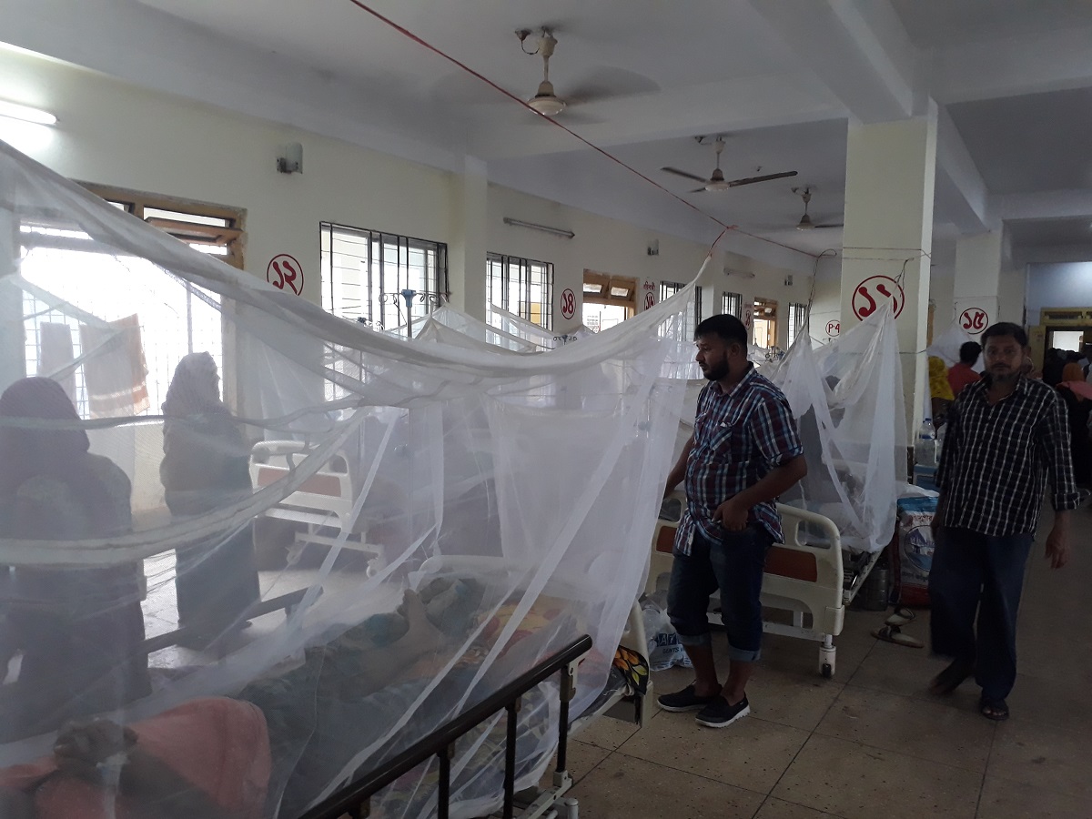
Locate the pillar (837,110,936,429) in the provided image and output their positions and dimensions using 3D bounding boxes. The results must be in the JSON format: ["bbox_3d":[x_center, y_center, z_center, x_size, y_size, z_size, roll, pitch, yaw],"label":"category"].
[{"bbox_3d":[2.365,-0.412,5.947,0.490,3.060,0.430,3,5,32],"label":"pillar"}]

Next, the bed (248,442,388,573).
[{"bbox_3d":[-1.087,0.603,6.381,0.940,0.950,2.100,3,5,32],"label":"bed"}]

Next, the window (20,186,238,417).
[{"bbox_3d":[-2.488,-0.627,5.242,0.130,1.400,1.460,3,5,32],"label":"window"}]

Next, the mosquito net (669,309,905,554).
[{"bbox_3d":[1.538,0.053,5.063,1.000,1.300,2.000,3,5,32],"label":"mosquito net"}]

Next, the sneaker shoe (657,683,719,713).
[{"bbox_3d":[0.616,1.211,3.652,0.285,0.105,0.105,-1,4,-15],"label":"sneaker shoe"}]

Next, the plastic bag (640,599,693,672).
[{"bbox_3d":[0.629,1.063,4.171,0.300,0.320,0.210,2,4,18],"label":"plastic bag"}]

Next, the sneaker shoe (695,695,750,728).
[{"bbox_3d":[0.738,1.221,3.523,0.285,0.105,0.105,-2,5,-33],"label":"sneaker shoe"}]

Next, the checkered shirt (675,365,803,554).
[{"bbox_3d":[0.795,0.200,3.500,0.330,0.730,0.480,-2,4,-28],"label":"checkered shirt"}]

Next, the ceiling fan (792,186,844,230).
[{"bbox_3d":[3.184,-2.459,10.421,1.400,0.520,1.400,3,5,32],"label":"ceiling fan"}]

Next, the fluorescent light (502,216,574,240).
[{"bbox_3d":[-0.055,-1.885,8.836,0.080,0.080,1.330,3,5,32],"label":"fluorescent light"}]

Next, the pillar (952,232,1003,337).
[{"bbox_3d":[5.526,-0.717,10.990,0.470,3.040,0.450,3,5,32],"label":"pillar"}]

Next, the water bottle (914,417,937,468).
[{"bbox_3d":[2.539,0.219,5.700,0.140,0.320,0.140,3,5,32],"label":"water bottle"}]

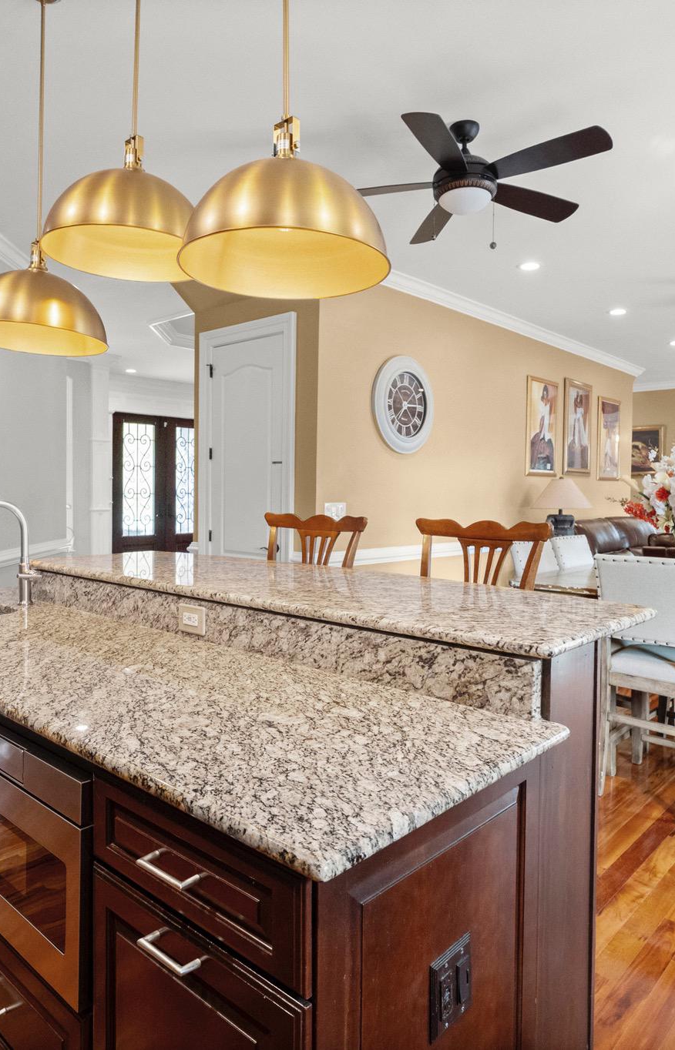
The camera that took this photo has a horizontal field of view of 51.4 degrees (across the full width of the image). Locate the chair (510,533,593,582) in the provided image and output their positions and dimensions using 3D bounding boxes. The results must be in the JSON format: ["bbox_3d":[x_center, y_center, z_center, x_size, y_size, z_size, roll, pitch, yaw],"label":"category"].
[{"bbox_3d":[1.647,0.634,4.204,0.590,1.070,0.460,3,3,42],"label":"chair"}]

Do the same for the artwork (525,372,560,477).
[{"bbox_3d":[2.121,-0.999,7.255,0.039,0.987,0.690,3,3,42],"label":"artwork"}]

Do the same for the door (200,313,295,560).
[{"bbox_3d":[-0.690,-0.200,5.353,1.110,2.622,0.085,3,3,42],"label":"door"}]

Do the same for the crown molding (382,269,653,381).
[{"bbox_3d":[1.992,-1.924,7.029,0.084,0.102,5.970,3,3,42],"label":"crown molding"}]

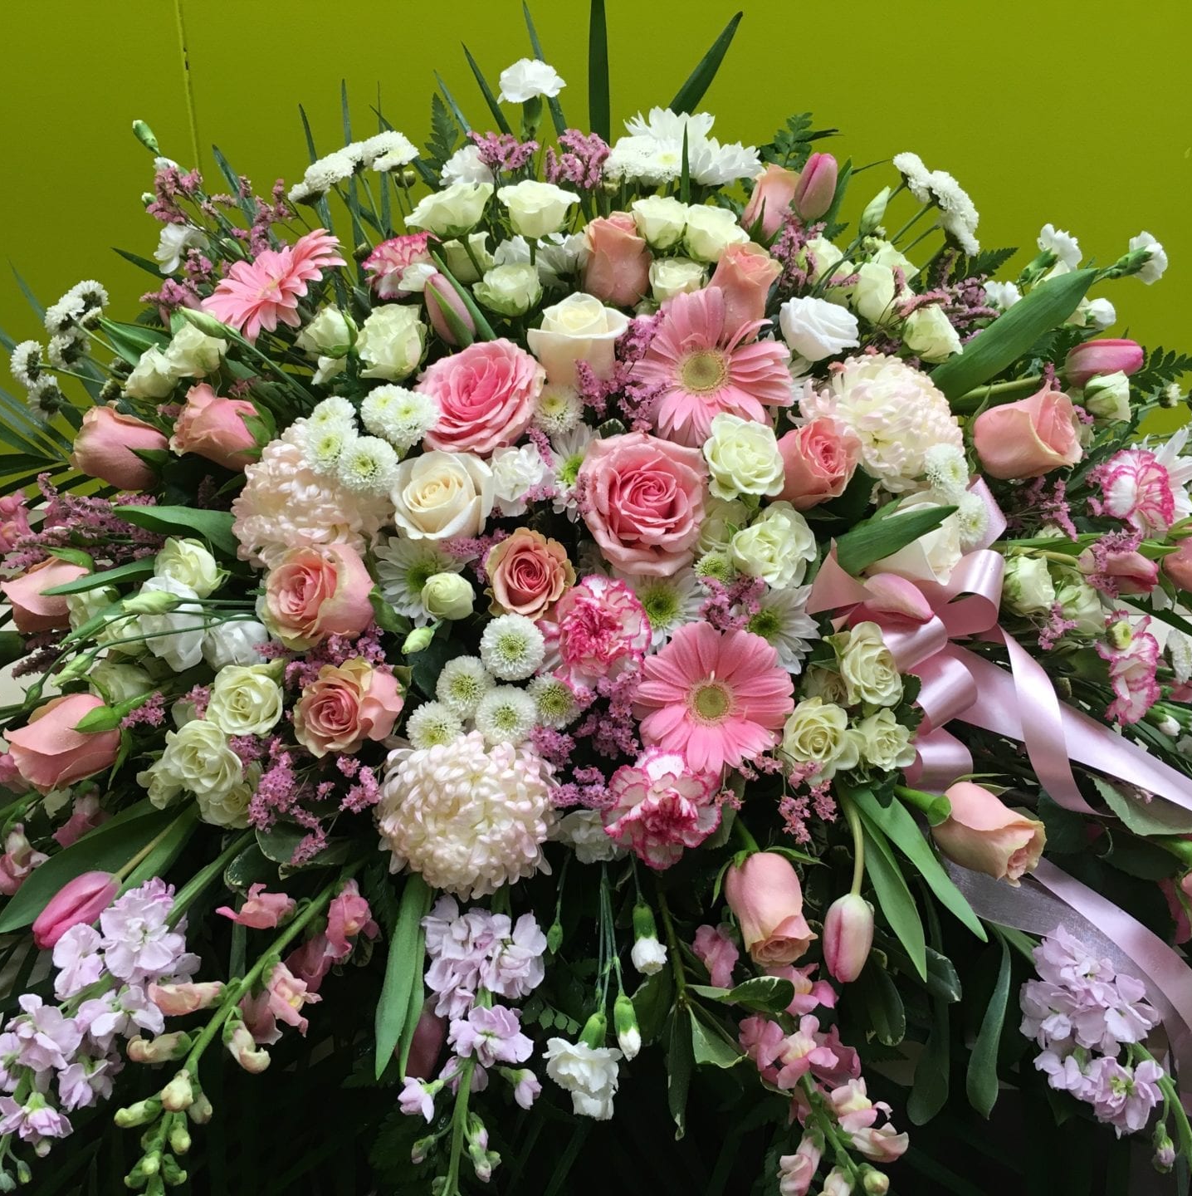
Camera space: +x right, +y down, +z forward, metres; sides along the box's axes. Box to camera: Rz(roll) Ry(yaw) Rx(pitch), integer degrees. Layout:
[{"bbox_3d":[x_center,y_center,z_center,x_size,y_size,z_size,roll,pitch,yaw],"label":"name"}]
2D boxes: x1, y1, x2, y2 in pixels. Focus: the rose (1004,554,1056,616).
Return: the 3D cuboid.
[{"bbox_3d":[0.277,-0.008,0.853,0.035,0.035,0.036,-16,-15,-34],"label":"rose"}]

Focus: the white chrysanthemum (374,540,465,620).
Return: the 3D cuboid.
[{"bbox_3d":[-0.107,-0.011,0.827,0.058,0.058,0.023,3,-17,10],"label":"white chrysanthemum"}]

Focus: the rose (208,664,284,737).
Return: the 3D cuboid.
[{"bbox_3d":[-0.207,0.060,0.790,0.043,0.043,0.035,-4,-5,-9],"label":"rose"}]

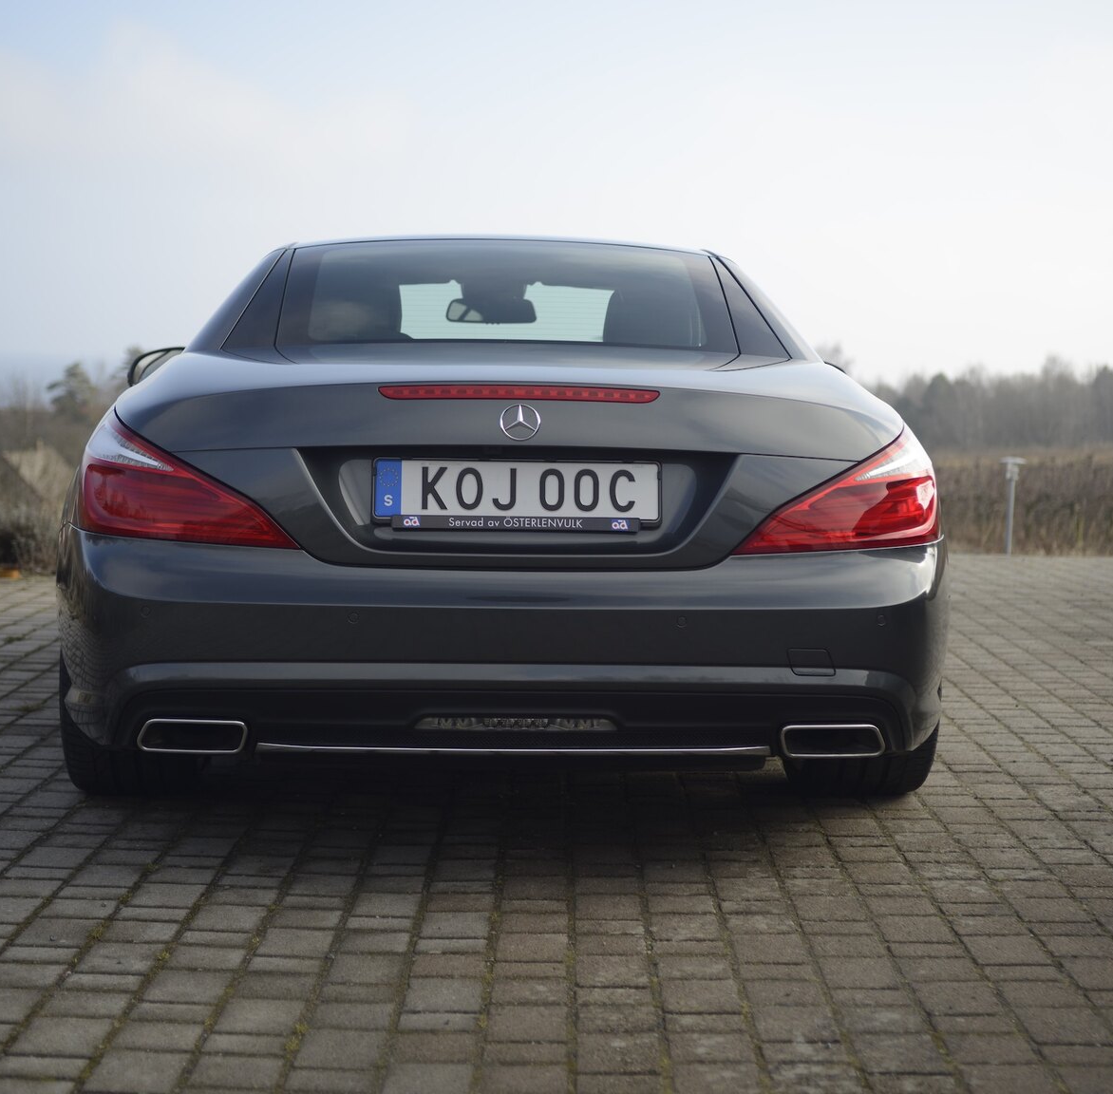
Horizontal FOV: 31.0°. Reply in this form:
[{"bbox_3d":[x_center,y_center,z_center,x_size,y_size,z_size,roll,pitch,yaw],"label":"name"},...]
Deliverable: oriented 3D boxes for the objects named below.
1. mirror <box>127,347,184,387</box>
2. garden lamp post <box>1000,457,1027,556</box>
[{"bbox_3d":[-1.121,-0.503,5.810,0.240,0.160,0.150,1,6,-6],"label":"mirror"},{"bbox_3d":[2.779,-0.234,12.200,0.160,0.630,0.160,1,5,0],"label":"garden lamp post"}]

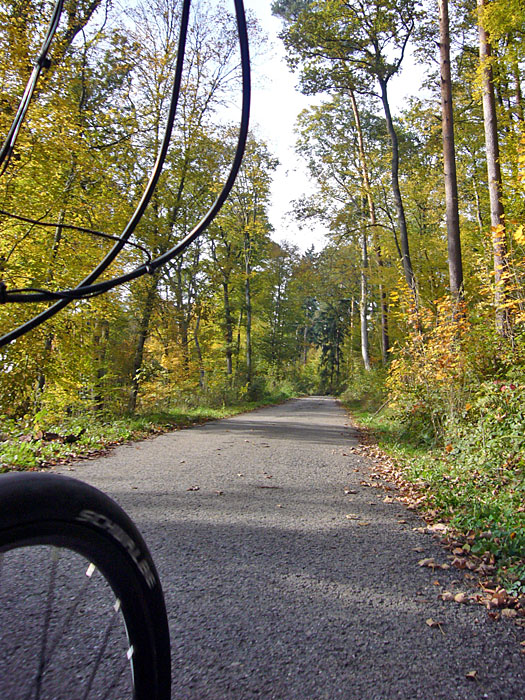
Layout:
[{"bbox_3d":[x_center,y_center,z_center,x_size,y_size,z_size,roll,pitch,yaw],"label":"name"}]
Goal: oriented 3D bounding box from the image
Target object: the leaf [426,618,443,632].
[{"bbox_3d":[0.560,0.896,1.835,0.056,0.020,0.070,0,-4,0],"label":"leaf"}]

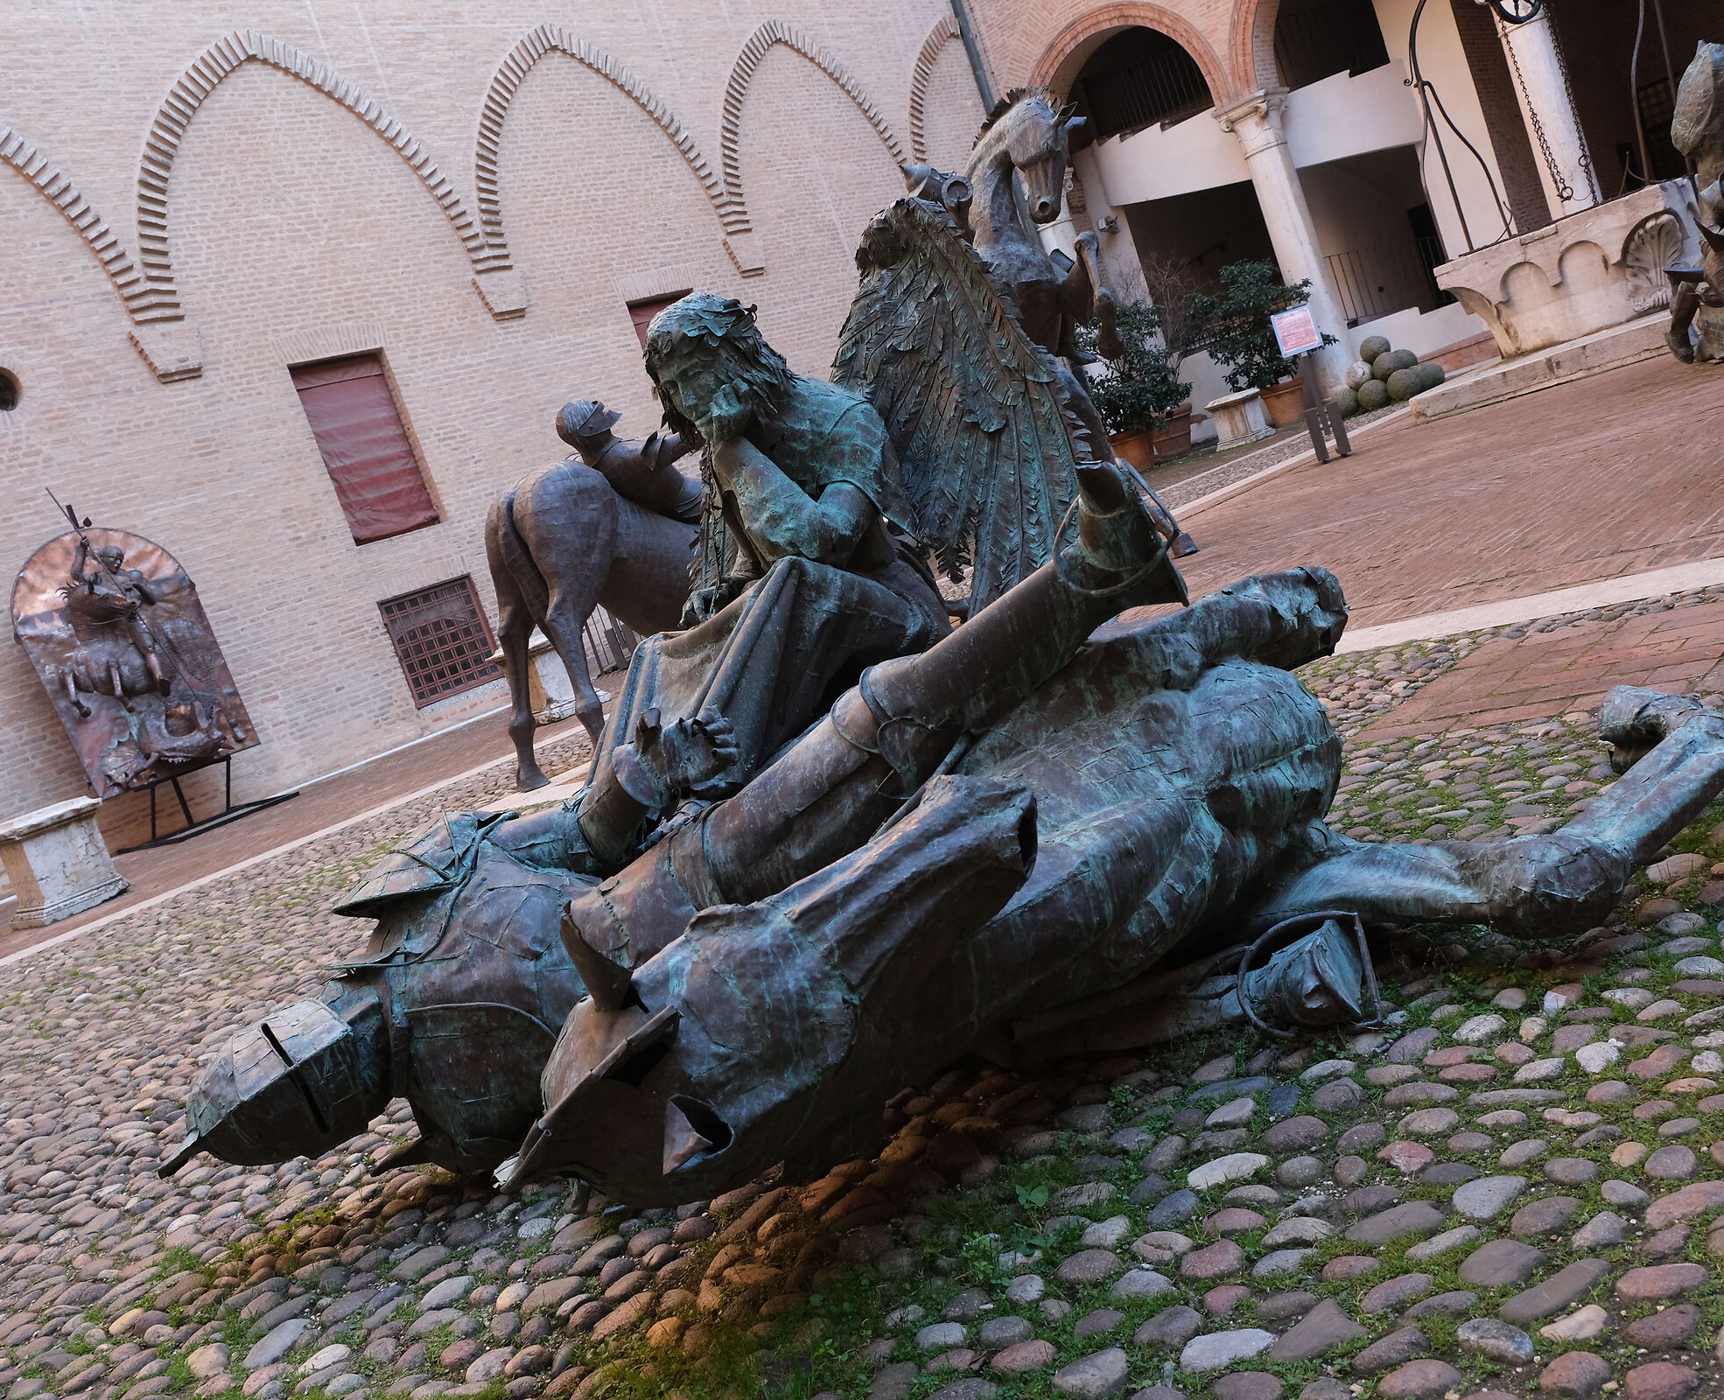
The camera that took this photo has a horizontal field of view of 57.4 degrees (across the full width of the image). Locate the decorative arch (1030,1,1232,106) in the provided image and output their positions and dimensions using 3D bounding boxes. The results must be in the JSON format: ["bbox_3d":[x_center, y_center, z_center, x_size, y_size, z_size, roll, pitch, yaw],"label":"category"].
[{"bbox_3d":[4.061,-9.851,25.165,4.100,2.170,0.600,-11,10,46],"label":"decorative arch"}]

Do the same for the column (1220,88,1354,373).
[{"bbox_3d":[6.624,-6.861,24.132,0.880,4.800,0.880,-11,10,46],"label":"column"}]

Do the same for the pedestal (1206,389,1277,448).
[{"bbox_3d":[5.337,-3.930,22.202,0.660,0.640,0.570,-11,10,46],"label":"pedestal"}]

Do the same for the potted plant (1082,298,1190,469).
[{"bbox_3d":[4.227,-4.882,24.773,1.600,2.500,1.550,-11,10,46],"label":"potted plant"}]

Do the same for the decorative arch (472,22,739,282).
[{"bbox_3d":[-3.511,-7.305,20.415,0.200,3.020,4.710,-11,10,46],"label":"decorative arch"}]

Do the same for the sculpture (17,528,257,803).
[{"bbox_3d":[-7.053,-0.470,15.154,1.700,2.460,0.380,-25,3,-43],"label":"sculpture"}]

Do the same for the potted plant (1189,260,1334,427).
[{"bbox_3d":[6.104,-5.452,23.882,1.950,2.600,1.750,-11,10,46],"label":"potted plant"}]

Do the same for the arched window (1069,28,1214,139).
[{"bbox_3d":[4.241,-9.784,25.240,3.100,1.800,0.450,-11,10,46],"label":"arched window"}]

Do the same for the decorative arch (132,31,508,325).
[{"bbox_3d":[-6.280,-6.000,17.525,0.200,3.020,4.770,-11,10,46],"label":"decorative arch"}]

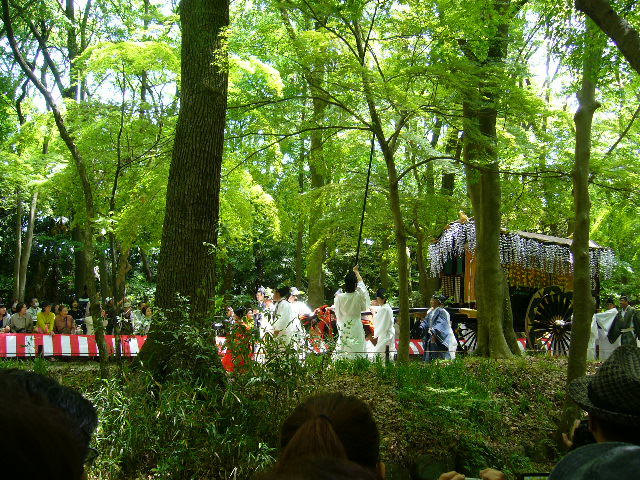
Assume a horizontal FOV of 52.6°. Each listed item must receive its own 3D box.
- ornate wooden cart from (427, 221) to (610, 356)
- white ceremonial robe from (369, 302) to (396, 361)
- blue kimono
[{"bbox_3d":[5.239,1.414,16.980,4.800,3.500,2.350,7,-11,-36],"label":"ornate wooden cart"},{"bbox_3d":[1.372,2.052,14.200,0.600,1.360,0.520,-1,-4,17],"label":"white ceremonial robe"},{"bbox_3d":[2.676,2.173,14.800,0.680,1.300,0.600,2,-4,-22],"label":"blue kimono"}]

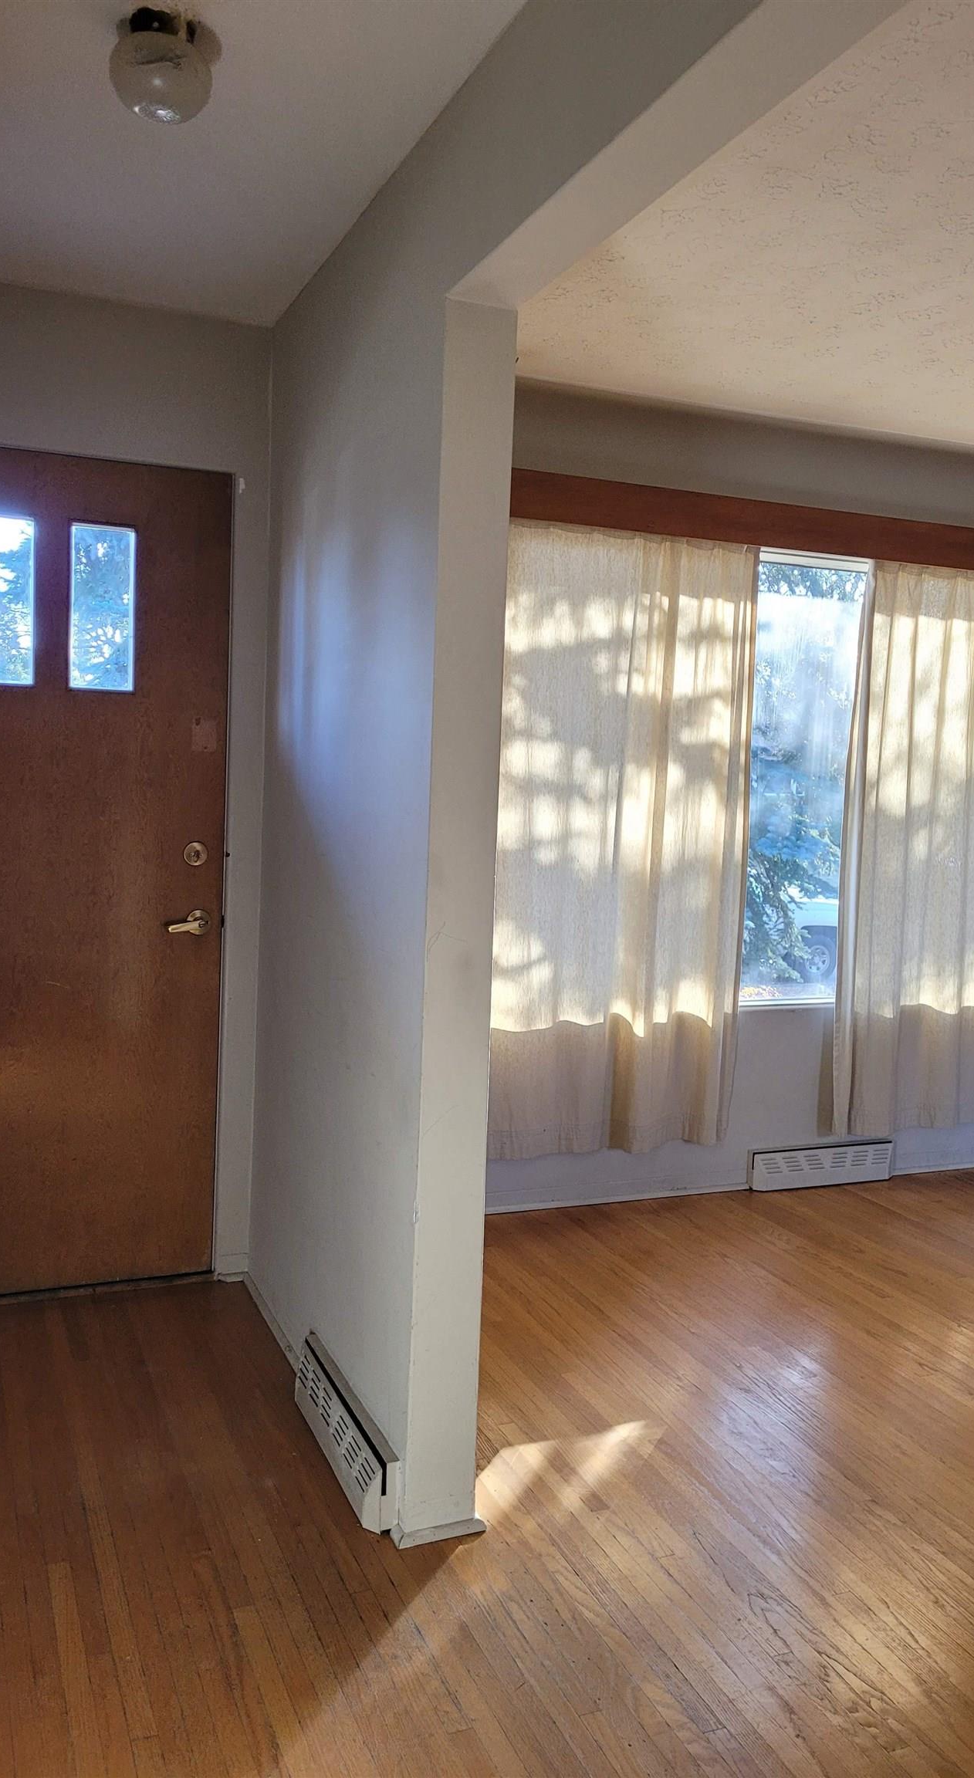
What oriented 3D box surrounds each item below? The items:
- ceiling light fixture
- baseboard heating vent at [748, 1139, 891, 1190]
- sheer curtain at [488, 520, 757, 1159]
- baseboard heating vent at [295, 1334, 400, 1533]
[{"bbox_3d":[-0.497,-1.240,2.022,0.153,0.131,0.153,0,5,-22],"label":"ceiling light fixture"},{"bbox_3d":[1.137,0.934,4.491,0.583,0.128,0.072,0,5,-22],"label":"baseboard heating vent"},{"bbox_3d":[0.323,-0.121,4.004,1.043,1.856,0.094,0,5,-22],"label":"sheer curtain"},{"bbox_3d":[-0.287,1.036,2.590,0.071,0.122,0.573,0,5,-22],"label":"baseboard heating vent"}]

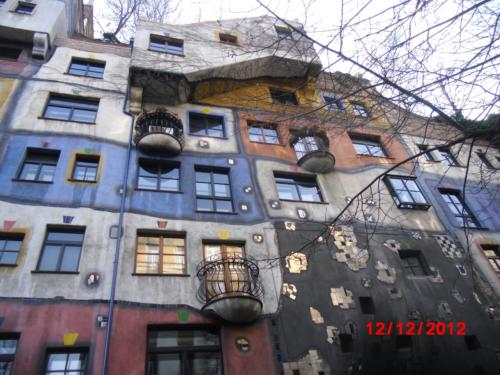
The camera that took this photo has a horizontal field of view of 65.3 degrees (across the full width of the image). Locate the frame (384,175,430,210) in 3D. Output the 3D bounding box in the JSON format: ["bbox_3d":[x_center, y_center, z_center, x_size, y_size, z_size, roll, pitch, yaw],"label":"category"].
[{"bbox_3d":[6.738,0.233,16.729,1.521,1.541,0.330,4,-38,-16],"label":"frame"}]

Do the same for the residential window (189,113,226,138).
[{"bbox_3d":[-1.707,-2.383,15.511,1.426,1.387,0.184,4,-43,-15],"label":"residential window"}]

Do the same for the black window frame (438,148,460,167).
[{"bbox_3d":[9.901,-1.468,19.514,0.764,1.325,0.200,4,-38,-16],"label":"black window frame"}]

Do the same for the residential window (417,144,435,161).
[{"bbox_3d":[8.129,-1.522,18.094,0.534,1.067,0.184,4,-43,-15],"label":"residential window"}]

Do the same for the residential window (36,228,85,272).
[{"bbox_3d":[-5.533,1.865,11.572,1.090,1.554,0.200,4,-38,-16],"label":"residential window"}]

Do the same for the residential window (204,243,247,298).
[{"bbox_3d":[-0.697,2.471,11.296,1.290,2.095,0.184,4,-43,-15],"label":"residential window"}]

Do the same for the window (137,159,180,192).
[{"bbox_3d":[-3.264,-0.354,14.077,1.503,1.443,0.200,4,-38,-16],"label":"window"}]

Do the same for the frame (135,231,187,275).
[{"bbox_3d":[-2.529,1.911,11.189,1.407,1.484,0.184,4,-43,-15],"label":"frame"}]

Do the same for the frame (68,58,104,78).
[{"bbox_3d":[-6.689,-4.854,16.116,1.348,1.242,0.184,4,-43,-15],"label":"frame"}]

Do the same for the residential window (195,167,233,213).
[{"bbox_3d":[-1.328,0.135,14.342,1.372,2.139,0.200,4,-38,-16],"label":"residential window"}]

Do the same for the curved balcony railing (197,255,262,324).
[{"bbox_3d":[-0.433,2.716,10.442,1.794,1.552,0.825,4,-43,-15],"label":"curved balcony railing"}]

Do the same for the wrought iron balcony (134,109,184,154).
[{"bbox_3d":[-3.344,-2.119,14.629,1.836,1.443,0.980,4,-38,-16],"label":"wrought iron balcony"}]

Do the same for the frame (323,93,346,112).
[{"bbox_3d":[4.061,-4.011,19.031,1.067,1.067,0.184,4,-43,-15],"label":"frame"}]

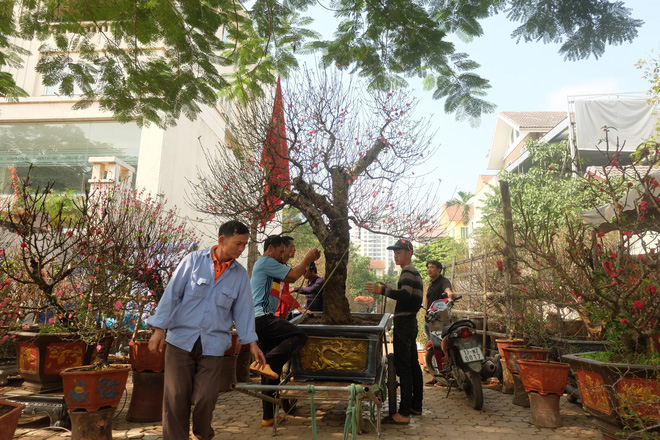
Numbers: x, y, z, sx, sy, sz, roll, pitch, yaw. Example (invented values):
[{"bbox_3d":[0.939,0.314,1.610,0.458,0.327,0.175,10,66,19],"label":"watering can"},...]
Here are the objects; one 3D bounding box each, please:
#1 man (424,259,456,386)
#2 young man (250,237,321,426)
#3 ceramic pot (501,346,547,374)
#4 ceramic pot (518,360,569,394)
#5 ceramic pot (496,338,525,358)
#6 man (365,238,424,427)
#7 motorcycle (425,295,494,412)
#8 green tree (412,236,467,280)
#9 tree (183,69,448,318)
[{"bbox_3d":[1.426,1.341,5.847,0.500,1.620,0.380,-4,-13,29],"label":"man"},{"bbox_3d":[-0.383,0.903,3.784,0.640,1.580,0.500,6,-12,-21],"label":"young man"},{"bbox_3d":[2.076,1.510,4.696,0.460,0.270,0.440,0,-11,11],"label":"ceramic pot"},{"bbox_3d":[1.918,1.404,3.934,0.460,0.280,0.440,0,-11,11],"label":"ceramic pot"},{"bbox_3d":[2.232,1.602,5.442,0.360,0.250,0.360,2,-11,0],"label":"ceramic pot"},{"bbox_3d":[0.611,0.964,4.070,0.520,1.630,0.450,0,-11,9],"label":"man"},{"bbox_3d":[1.446,1.472,5.028,0.670,1.050,1.850,-2,-11,-1],"label":"motorcycle"},{"bbox_3d":[3.643,2.208,14.874,2.200,3.500,2.200,2,-11,0],"label":"green tree"},{"bbox_3d":[-0.123,-0.227,4.220,2.350,2.360,2.200,2,-11,0],"label":"tree"}]

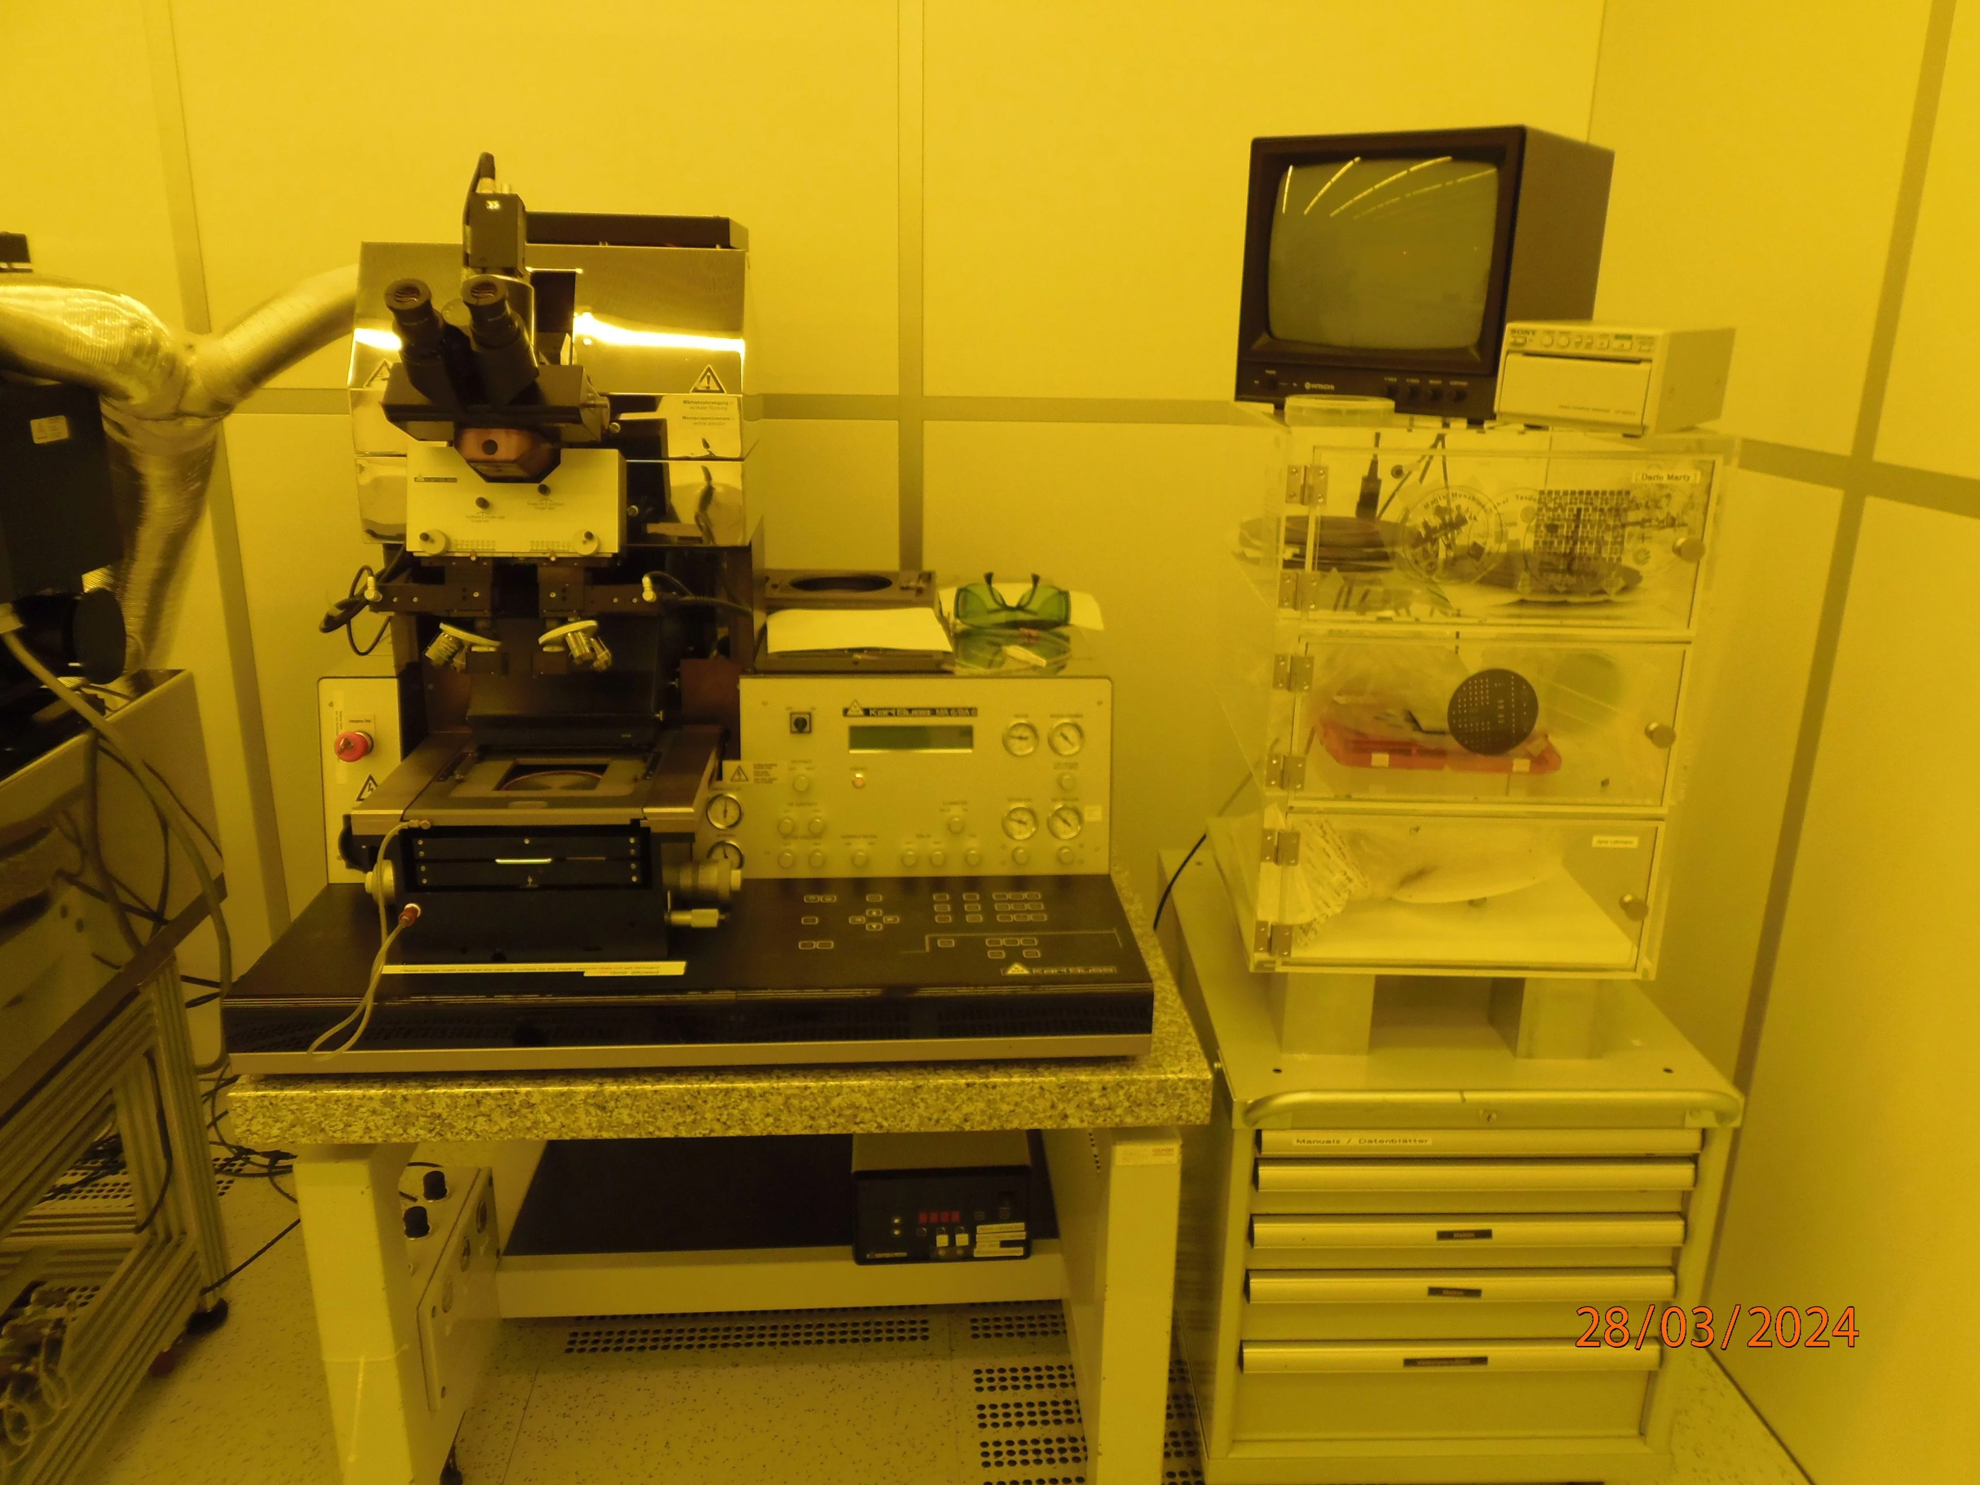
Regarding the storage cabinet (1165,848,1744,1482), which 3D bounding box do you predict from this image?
[{"bbox_3d":[0.555,0.588,1.953,0.584,0.620,0.755,1,18,-1],"label":"storage cabinet"}]

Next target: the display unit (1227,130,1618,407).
[{"bbox_3d":[0.517,-0.552,1.624,0.303,0.295,0.362,12,21,30],"label":"display unit"}]

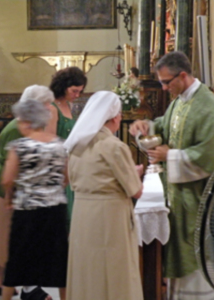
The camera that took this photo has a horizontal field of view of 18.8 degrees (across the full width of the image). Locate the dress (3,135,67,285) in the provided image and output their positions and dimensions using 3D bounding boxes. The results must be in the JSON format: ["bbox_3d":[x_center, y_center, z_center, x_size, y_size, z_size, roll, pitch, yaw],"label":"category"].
[{"bbox_3d":[-0.486,0.415,4.400,0.430,1.000,0.300,-2,5,-20],"label":"dress"}]

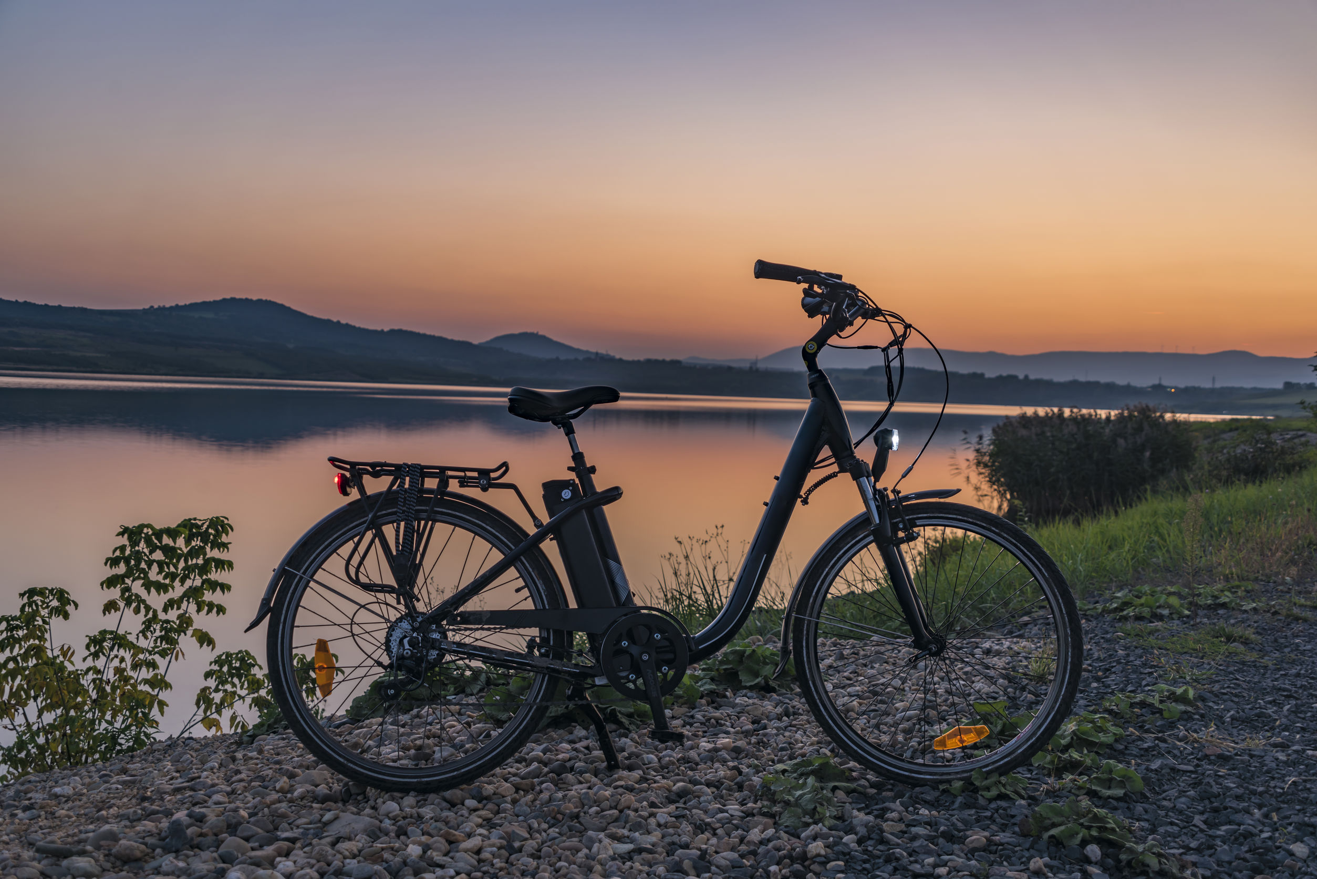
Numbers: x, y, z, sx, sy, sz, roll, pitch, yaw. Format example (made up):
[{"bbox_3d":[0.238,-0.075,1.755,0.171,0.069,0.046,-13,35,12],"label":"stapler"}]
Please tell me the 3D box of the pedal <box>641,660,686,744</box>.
[{"bbox_3d":[0.007,0.569,3.328,0.090,0.175,0.100,2,-3,-9],"label":"pedal"}]

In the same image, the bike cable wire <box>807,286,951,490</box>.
[{"bbox_3d":[0.507,-0.120,3.549,0.320,0.455,0.200,1,-3,0],"label":"bike cable wire"}]

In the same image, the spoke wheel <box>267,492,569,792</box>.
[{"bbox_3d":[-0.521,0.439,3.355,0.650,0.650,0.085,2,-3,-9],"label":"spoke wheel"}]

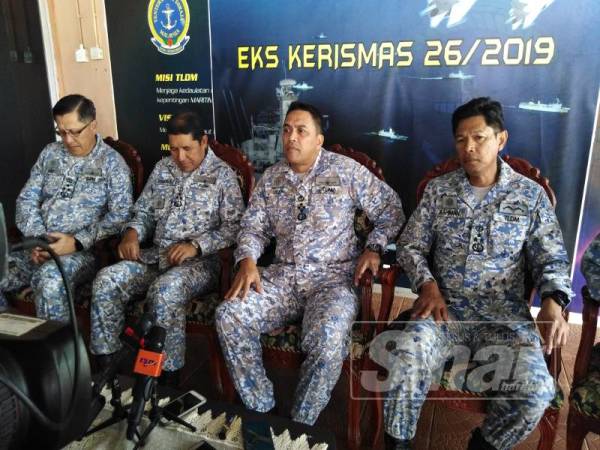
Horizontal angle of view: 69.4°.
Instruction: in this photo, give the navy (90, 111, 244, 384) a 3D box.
[{"bbox_3d":[-0.619,0.092,1.939,0.540,1.220,0.760,5,14,24],"label":"navy"}]

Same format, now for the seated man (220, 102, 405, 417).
[{"bbox_3d":[0.040,0.168,1.618,0.620,1.230,0.760,5,15,17],"label":"seated man"}]

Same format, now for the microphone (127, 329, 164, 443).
[{"bbox_3d":[-0.373,0.373,1.035,0.060,0.255,0.060,9,-17,-4],"label":"microphone"}]

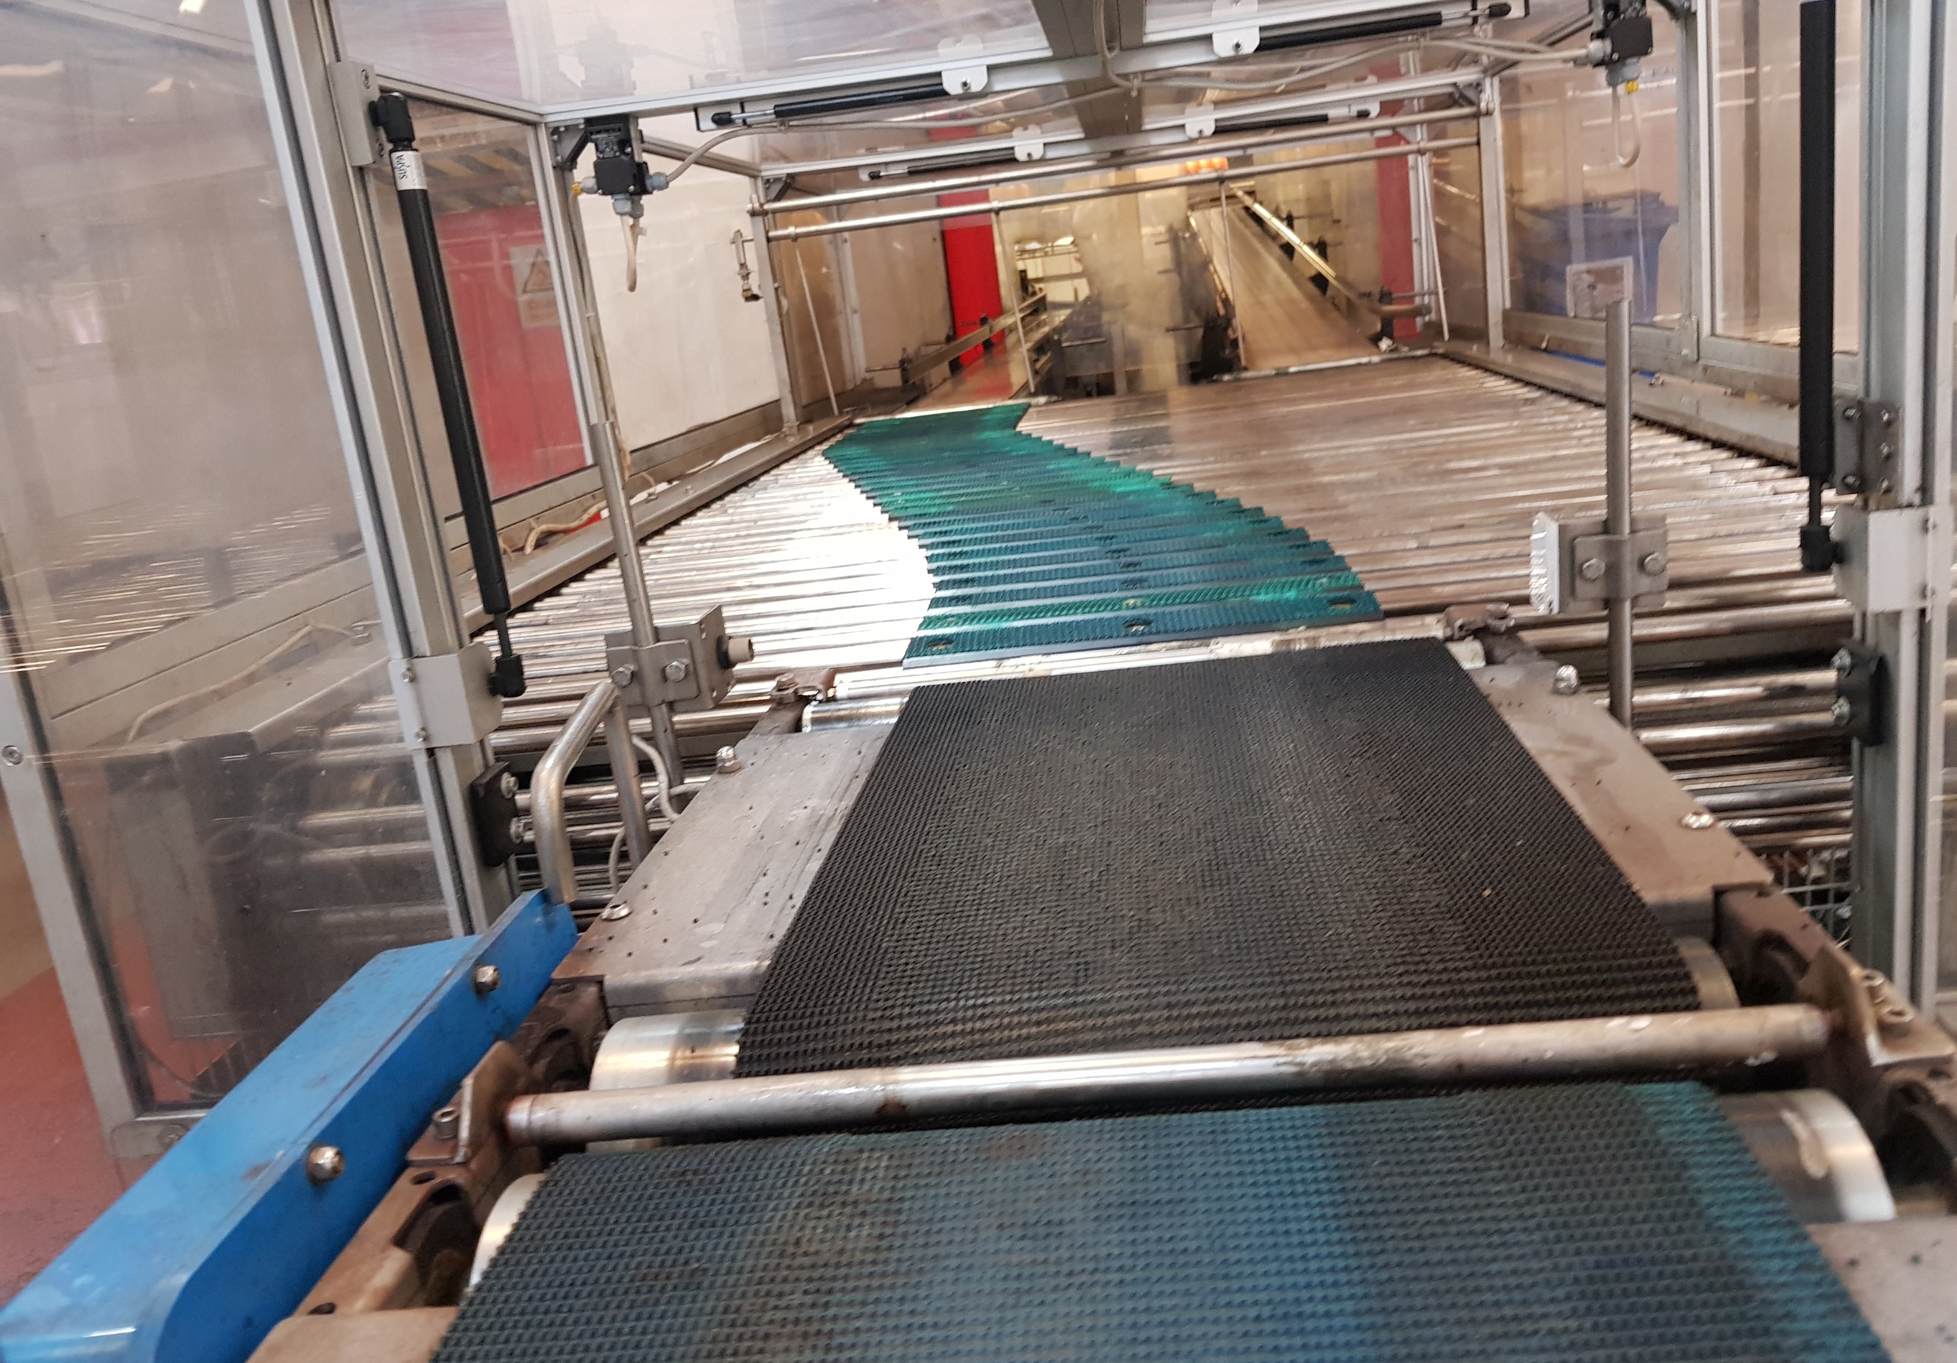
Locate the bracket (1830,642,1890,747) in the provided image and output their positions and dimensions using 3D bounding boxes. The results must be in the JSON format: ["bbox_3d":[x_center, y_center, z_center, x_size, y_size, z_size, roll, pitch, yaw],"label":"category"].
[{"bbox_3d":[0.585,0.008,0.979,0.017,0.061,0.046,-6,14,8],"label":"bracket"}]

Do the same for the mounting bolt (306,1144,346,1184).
[{"bbox_3d":[-0.248,0.183,0.558,0.009,0.015,0.015,-6,14,8],"label":"mounting bolt"}]

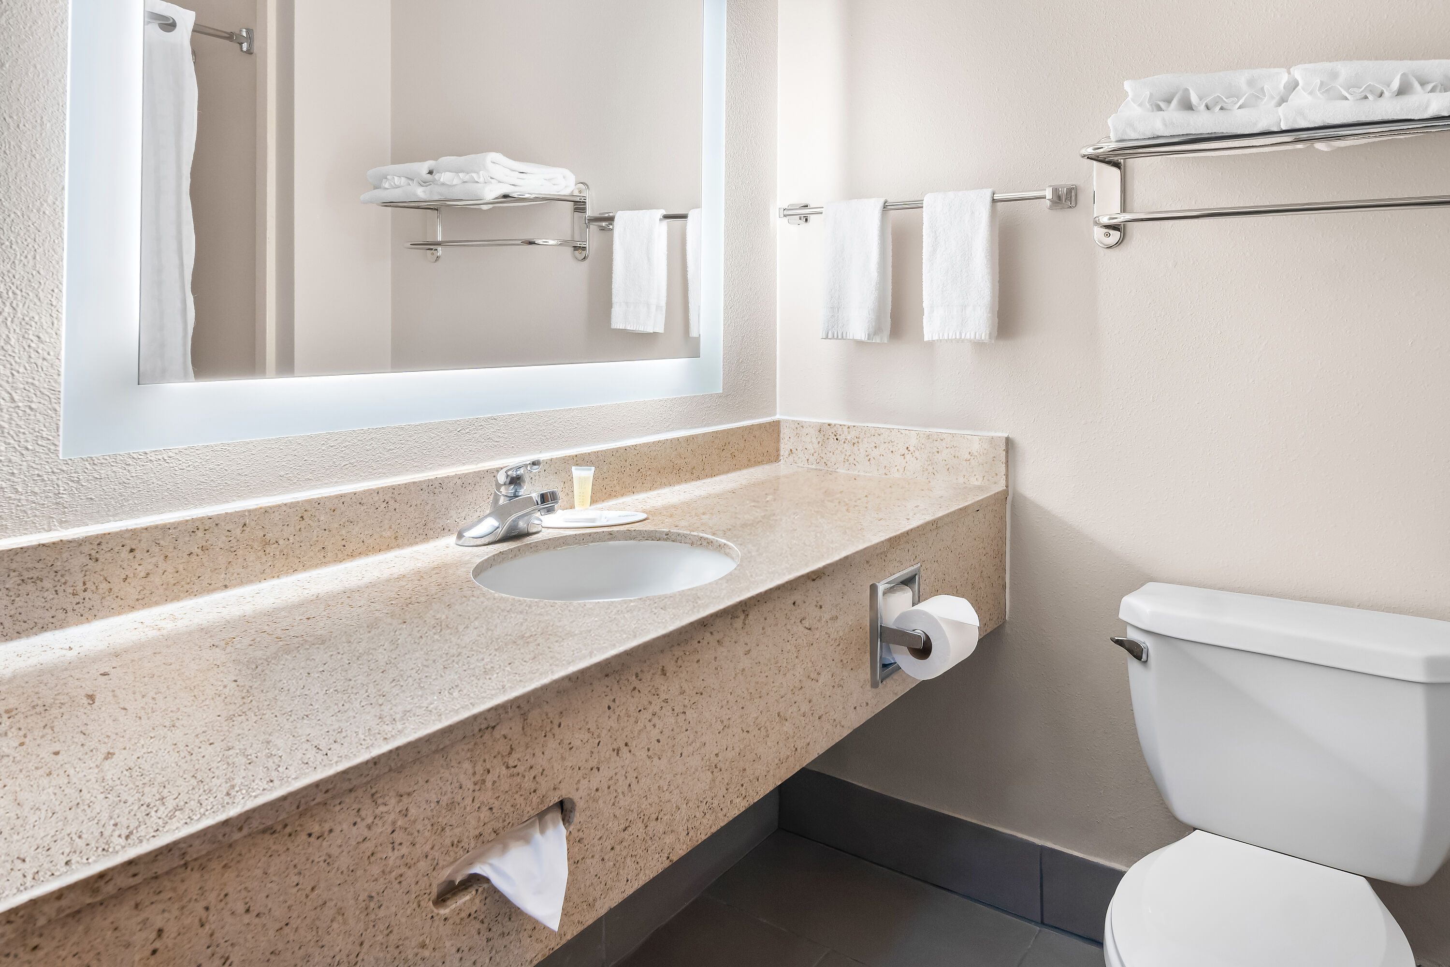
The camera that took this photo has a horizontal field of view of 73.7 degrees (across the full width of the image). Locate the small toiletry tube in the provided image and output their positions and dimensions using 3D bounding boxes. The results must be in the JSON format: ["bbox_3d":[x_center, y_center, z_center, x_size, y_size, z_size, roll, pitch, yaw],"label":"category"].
[{"bbox_3d":[-0.250,0.006,1.713,0.039,0.077,0.026,-3,9,-17],"label":"small toiletry tube"}]

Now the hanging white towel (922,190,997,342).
[{"bbox_3d":[0.482,-0.442,1.968,0.153,0.311,0.051,6,10,34],"label":"hanging white towel"}]

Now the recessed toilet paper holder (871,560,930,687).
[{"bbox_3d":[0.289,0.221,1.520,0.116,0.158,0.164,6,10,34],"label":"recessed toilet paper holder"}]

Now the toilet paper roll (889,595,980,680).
[{"bbox_3d":[0.323,0.233,1.482,0.102,0.102,0.107,6,10,34],"label":"toilet paper roll"}]

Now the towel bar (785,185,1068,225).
[{"bbox_3d":[0.399,-0.592,2.052,0.667,0.052,0.081,6,10,34],"label":"towel bar"}]

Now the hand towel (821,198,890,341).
[{"bbox_3d":[0.289,-0.462,2.108,0.151,0.305,0.051,6,10,34],"label":"hand towel"}]

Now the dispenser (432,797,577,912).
[{"bbox_3d":[-0.204,0.333,0.885,0.051,0.045,0.170,6,10,34],"label":"dispenser"}]

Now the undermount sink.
[{"bbox_3d":[-0.160,0.185,1.366,0.350,0.162,0.419,6,10,34],"label":"undermount sink"}]

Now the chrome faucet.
[{"bbox_3d":[-0.309,0.026,1.493,0.157,0.128,0.157,6,10,34],"label":"chrome faucet"}]

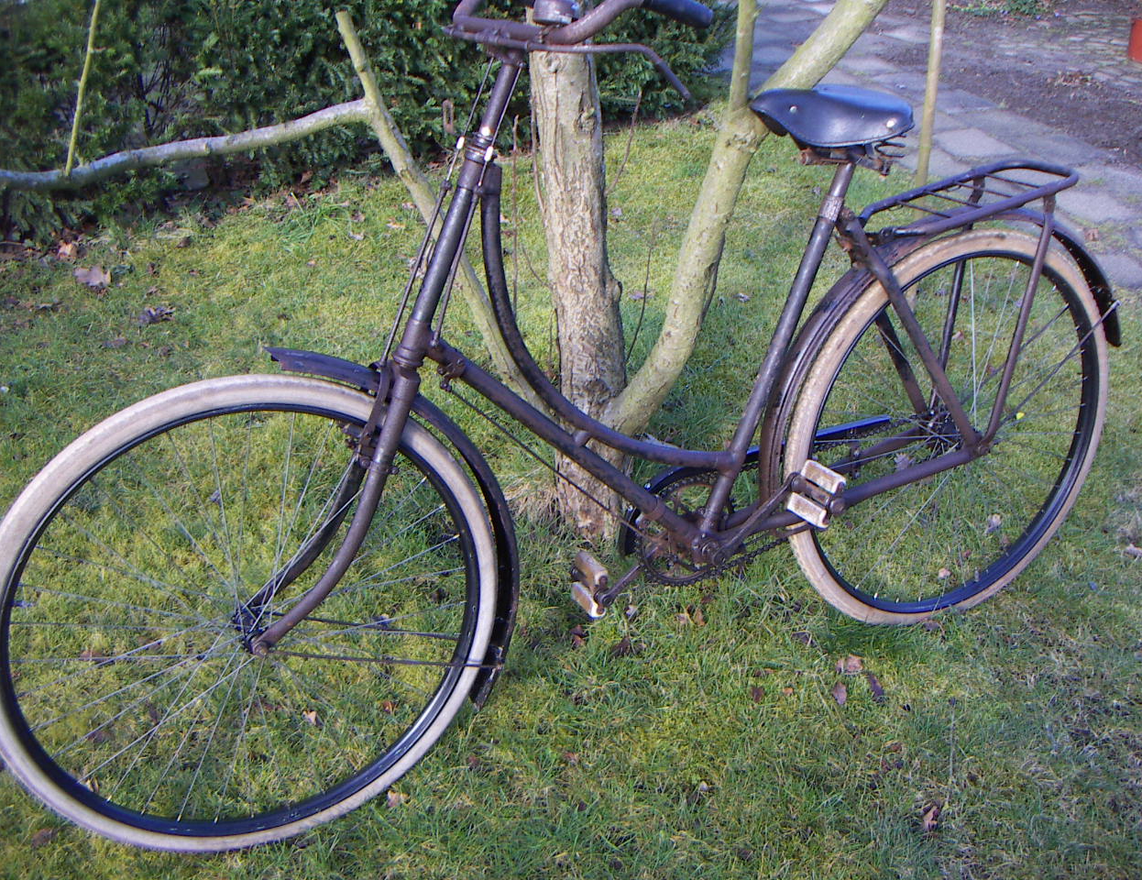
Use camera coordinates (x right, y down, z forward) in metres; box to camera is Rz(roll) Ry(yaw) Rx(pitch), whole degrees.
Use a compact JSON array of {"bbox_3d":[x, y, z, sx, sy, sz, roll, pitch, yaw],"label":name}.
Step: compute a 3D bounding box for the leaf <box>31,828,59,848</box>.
[{"bbox_3d":[-0.773,0.585,1.793,0.034,0.016,0.035,20,35,34],"label":"leaf"}]

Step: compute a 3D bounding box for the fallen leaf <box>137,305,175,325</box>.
[{"bbox_3d":[-1.194,-0.357,3.512,0.097,0.040,0.089,-8,29,-12],"label":"fallen leaf"}]

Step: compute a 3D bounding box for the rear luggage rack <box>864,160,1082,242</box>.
[{"bbox_3d":[0.614,-0.380,1.926,0.365,0.052,0.148,-19,26,-18],"label":"rear luggage rack"}]

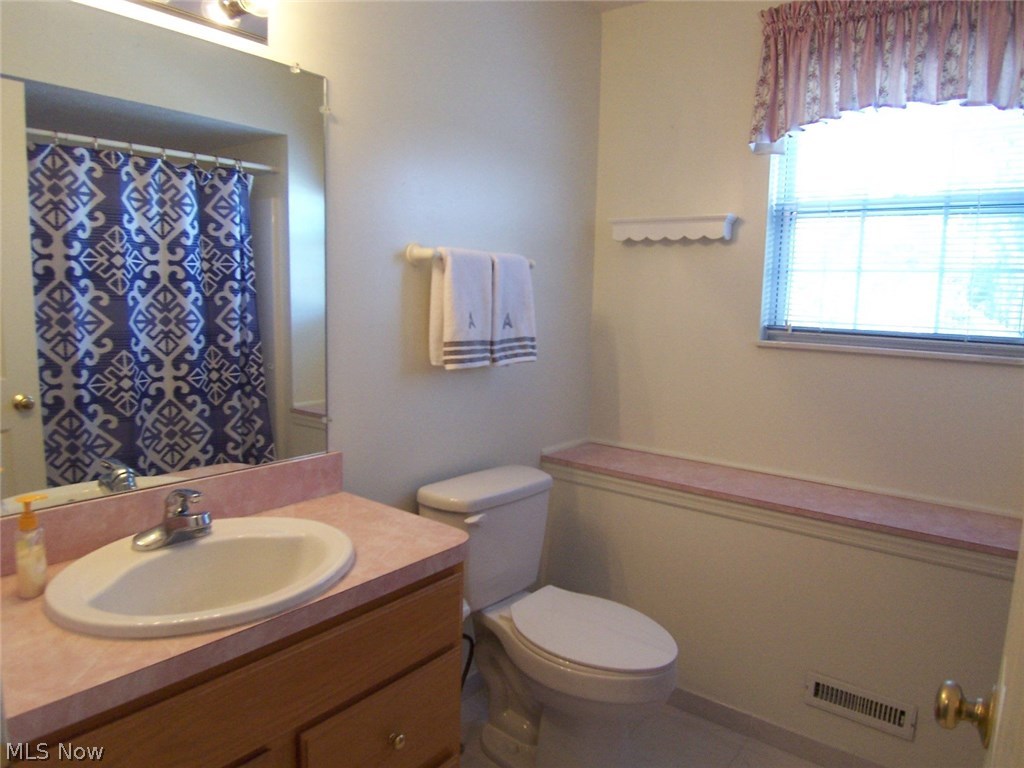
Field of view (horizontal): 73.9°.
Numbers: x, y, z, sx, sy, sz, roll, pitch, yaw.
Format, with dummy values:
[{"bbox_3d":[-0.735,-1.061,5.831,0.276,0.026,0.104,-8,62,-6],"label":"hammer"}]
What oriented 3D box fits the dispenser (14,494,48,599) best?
[{"bbox_3d":[-0.807,0.271,1.144,0.049,0.168,0.051,-6,10,-43],"label":"dispenser"}]

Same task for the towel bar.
[{"bbox_3d":[-0.104,-0.379,2.072,0.081,0.066,0.512,7,9,38],"label":"towel bar"}]

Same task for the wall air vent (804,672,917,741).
[{"bbox_3d":[0.974,0.896,1.905,0.275,0.099,0.018,7,9,38],"label":"wall air vent"}]

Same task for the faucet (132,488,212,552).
[{"bbox_3d":[-0.642,0.264,1.345,0.163,0.097,0.153,7,9,38],"label":"faucet"}]

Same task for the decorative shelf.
[{"bbox_3d":[0.555,-0.548,2.426,0.457,0.085,0.078,7,9,38],"label":"decorative shelf"}]

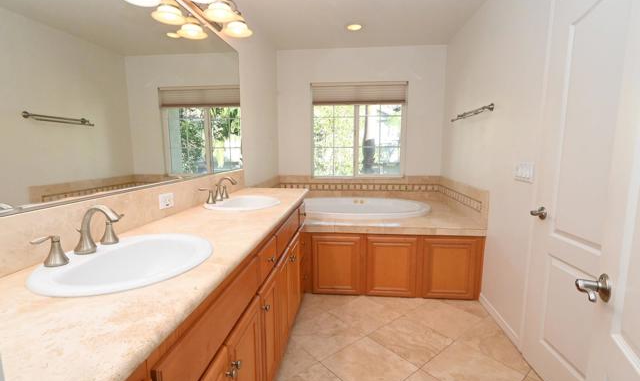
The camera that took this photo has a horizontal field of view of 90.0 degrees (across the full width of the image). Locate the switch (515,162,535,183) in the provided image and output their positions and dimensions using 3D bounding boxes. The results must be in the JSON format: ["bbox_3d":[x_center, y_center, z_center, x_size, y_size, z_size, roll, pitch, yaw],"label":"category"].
[{"bbox_3d":[1.255,-0.116,1.964,0.015,0.120,0.212,1,8,6],"label":"switch"}]

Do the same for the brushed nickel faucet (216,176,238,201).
[{"bbox_3d":[-0.576,-0.013,1.957,0.150,0.143,0.056,1,8,6],"label":"brushed nickel faucet"}]

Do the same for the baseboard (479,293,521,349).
[{"bbox_3d":[1.280,0.909,2.312,0.015,0.085,0.630,1,8,6],"label":"baseboard"}]

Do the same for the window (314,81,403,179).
[{"bbox_3d":[0.450,-0.708,3.822,1.120,1.110,0.100,1,8,6],"label":"window"}]

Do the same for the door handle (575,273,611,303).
[{"bbox_3d":[0.693,0.254,0.812,0.064,0.068,0.130,4,8,26],"label":"door handle"}]

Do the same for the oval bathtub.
[{"bbox_3d":[0.367,0.413,3.303,1.480,0.500,0.920,1,8,6],"label":"oval bathtub"}]

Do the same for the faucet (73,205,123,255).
[{"bbox_3d":[-0.679,0.115,0.979,0.153,0.146,0.058,1,8,6],"label":"faucet"}]

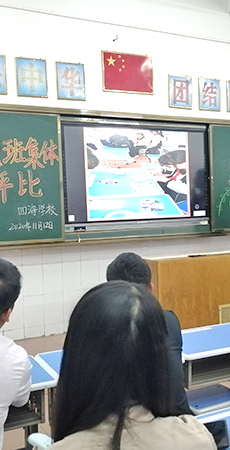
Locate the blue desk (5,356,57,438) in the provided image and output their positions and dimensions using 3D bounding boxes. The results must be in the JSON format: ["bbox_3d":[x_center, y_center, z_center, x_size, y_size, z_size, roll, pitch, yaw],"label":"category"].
[{"bbox_3d":[-0.595,1.006,1.979,0.600,0.646,0.430,-3,2,-25],"label":"blue desk"}]

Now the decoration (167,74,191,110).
[{"bbox_3d":[0.744,-1.490,5.047,0.303,0.365,0.025,-3,2,-25],"label":"decoration"}]

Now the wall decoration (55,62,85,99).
[{"bbox_3d":[-0.440,-1.436,4.529,0.297,0.361,0.030,-3,1,-25],"label":"wall decoration"}]

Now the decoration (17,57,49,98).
[{"bbox_3d":[-0.790,-1.415,4.329,0.303,0.365,0.025,-3,2,-25],"label":"decoration"}]

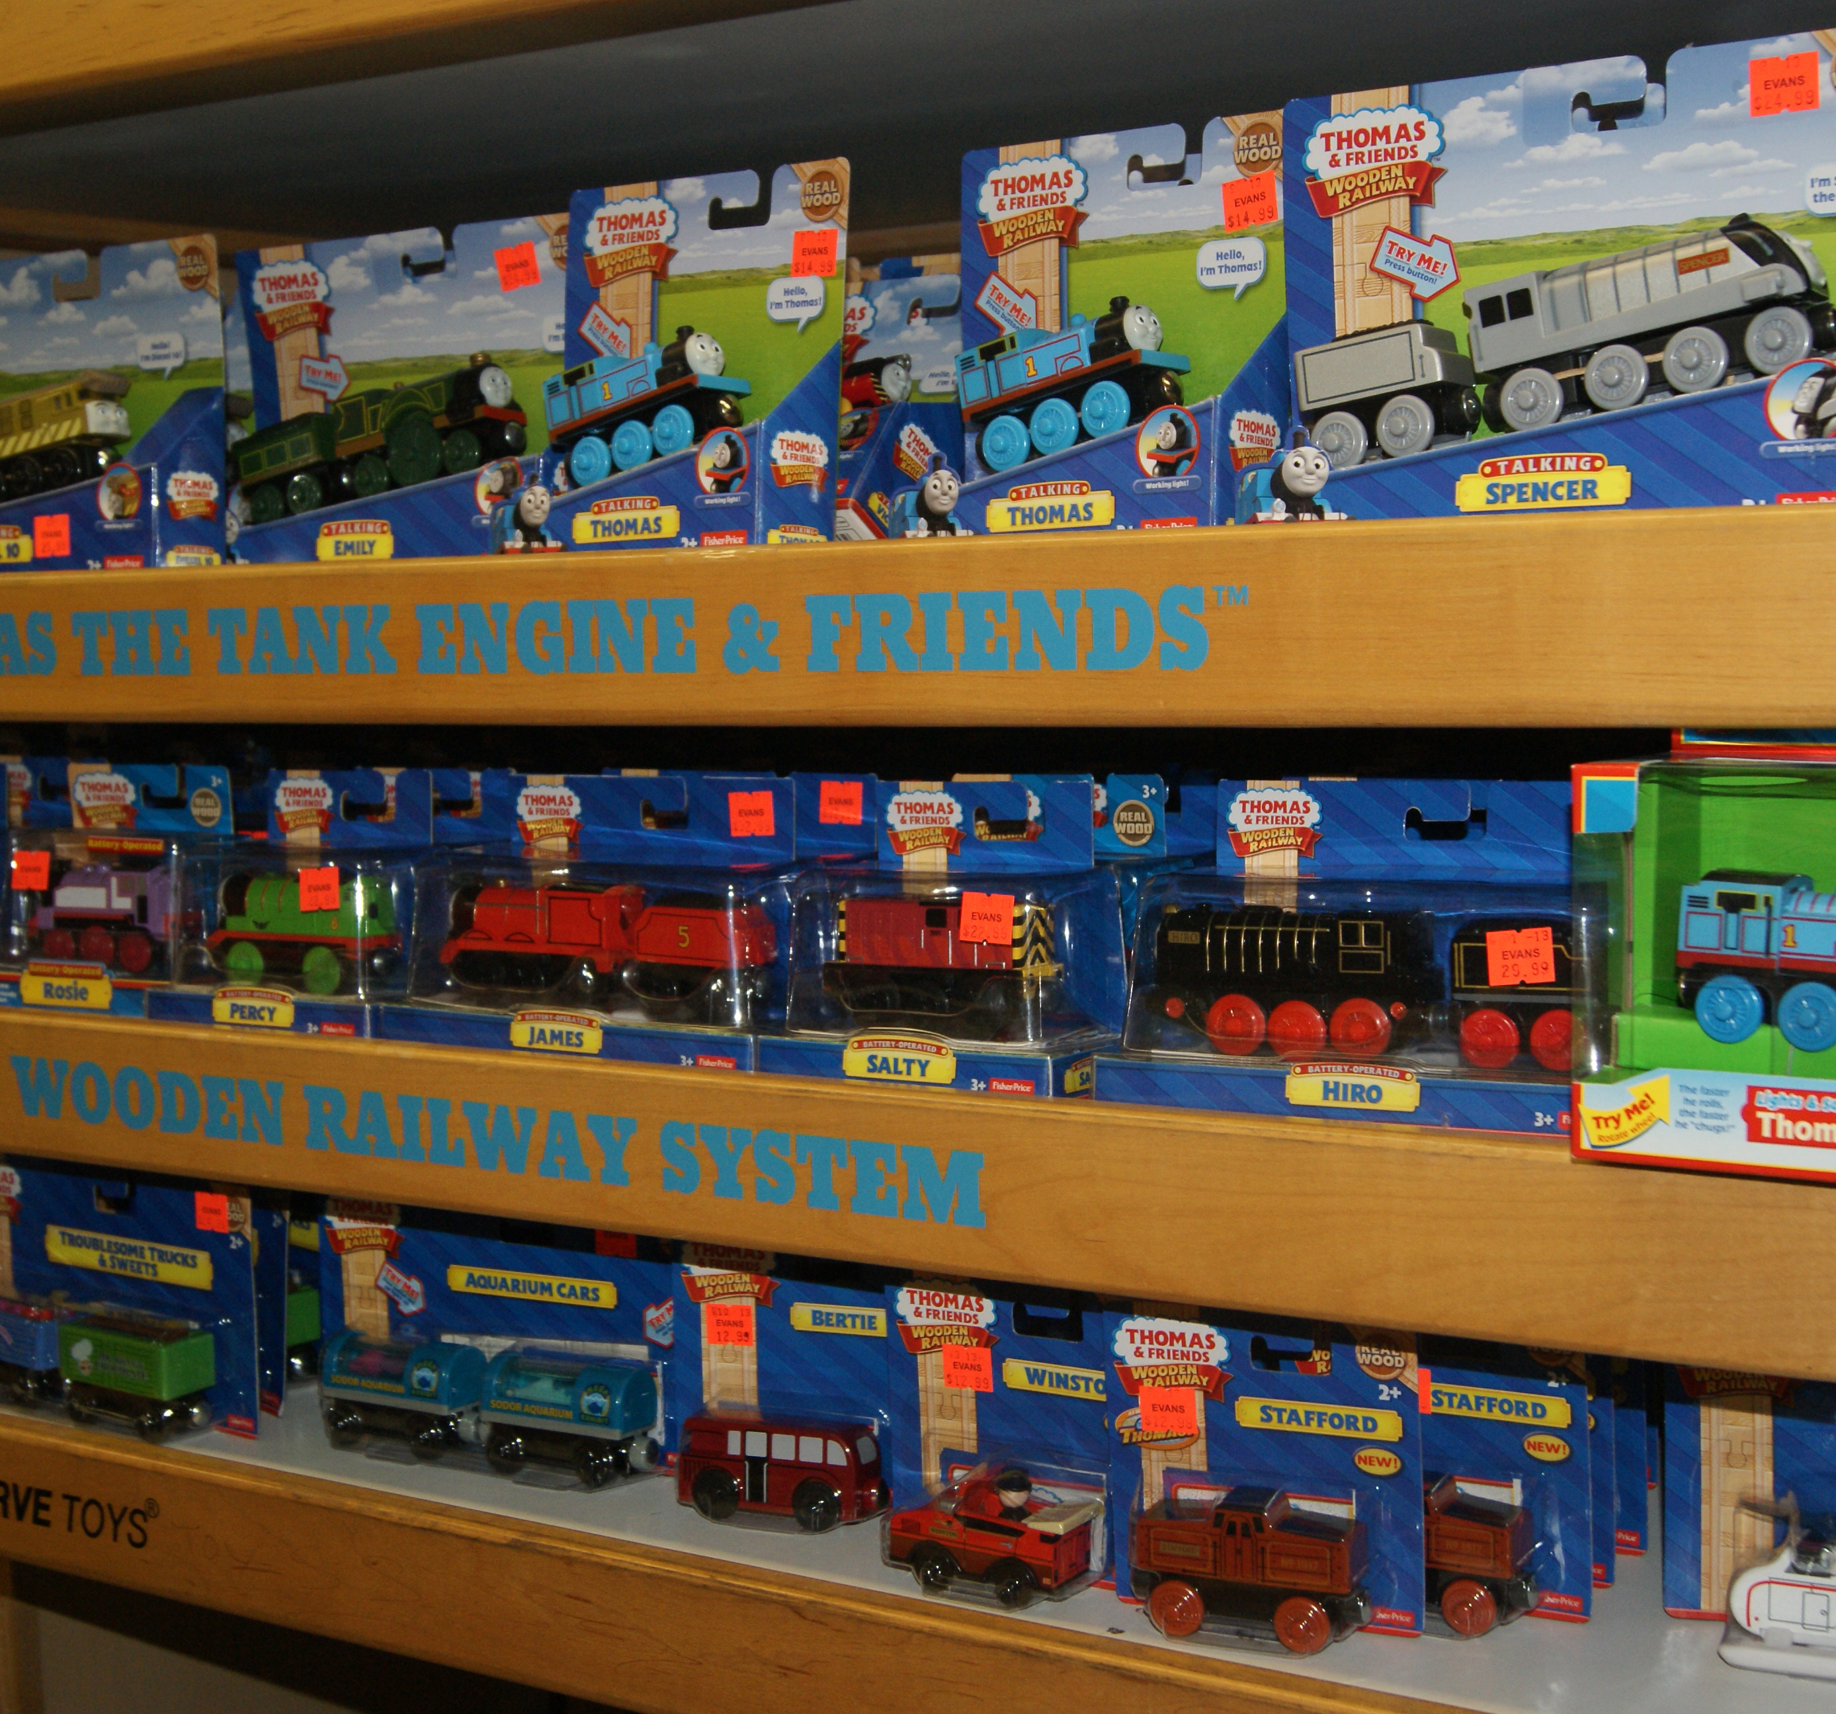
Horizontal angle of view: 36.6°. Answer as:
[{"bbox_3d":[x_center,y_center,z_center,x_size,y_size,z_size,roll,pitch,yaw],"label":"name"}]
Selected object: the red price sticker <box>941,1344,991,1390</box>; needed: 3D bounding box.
[{"bbox_3d":[0.018,0.185,1.003,0.020,0.016,0.001,0,7,30],"label":"red price sticker"}]

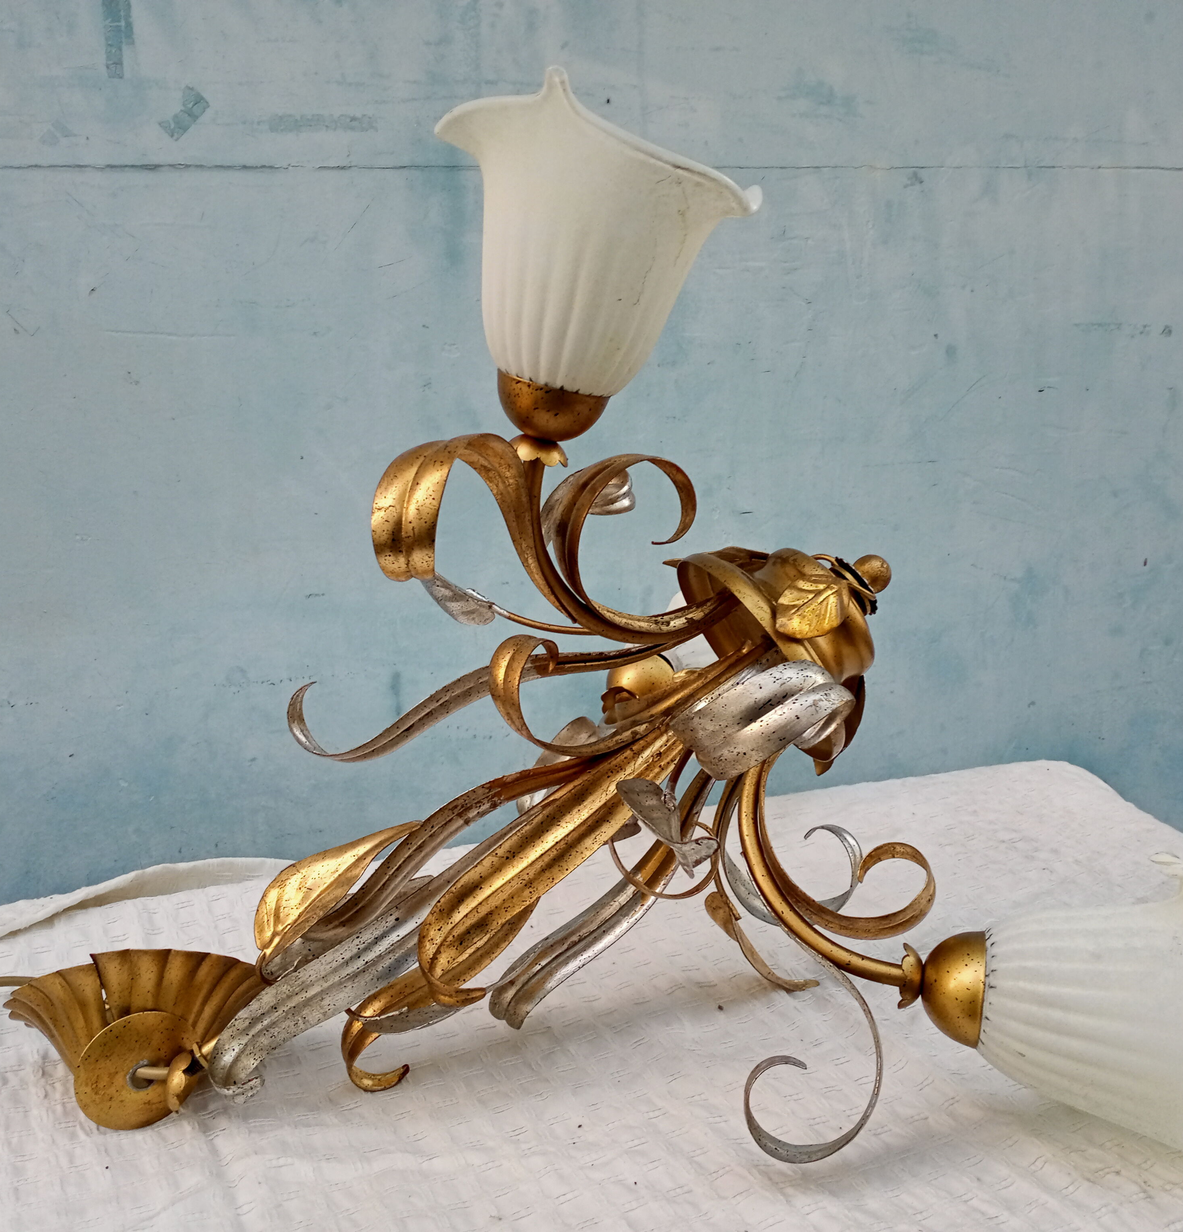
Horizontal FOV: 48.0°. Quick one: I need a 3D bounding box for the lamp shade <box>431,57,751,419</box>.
[{"bbox_3d":[-0.003,-0.156,0.602,0.145,0.120,0.145,15,17,0],"label":"lamp shade"}]

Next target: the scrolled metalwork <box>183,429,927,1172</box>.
[{"bbox_3d":[-0.011,0.107,0.743,0.446,0.367,0.313,-36,0,-8],"label":"scrolled metalwork"}]

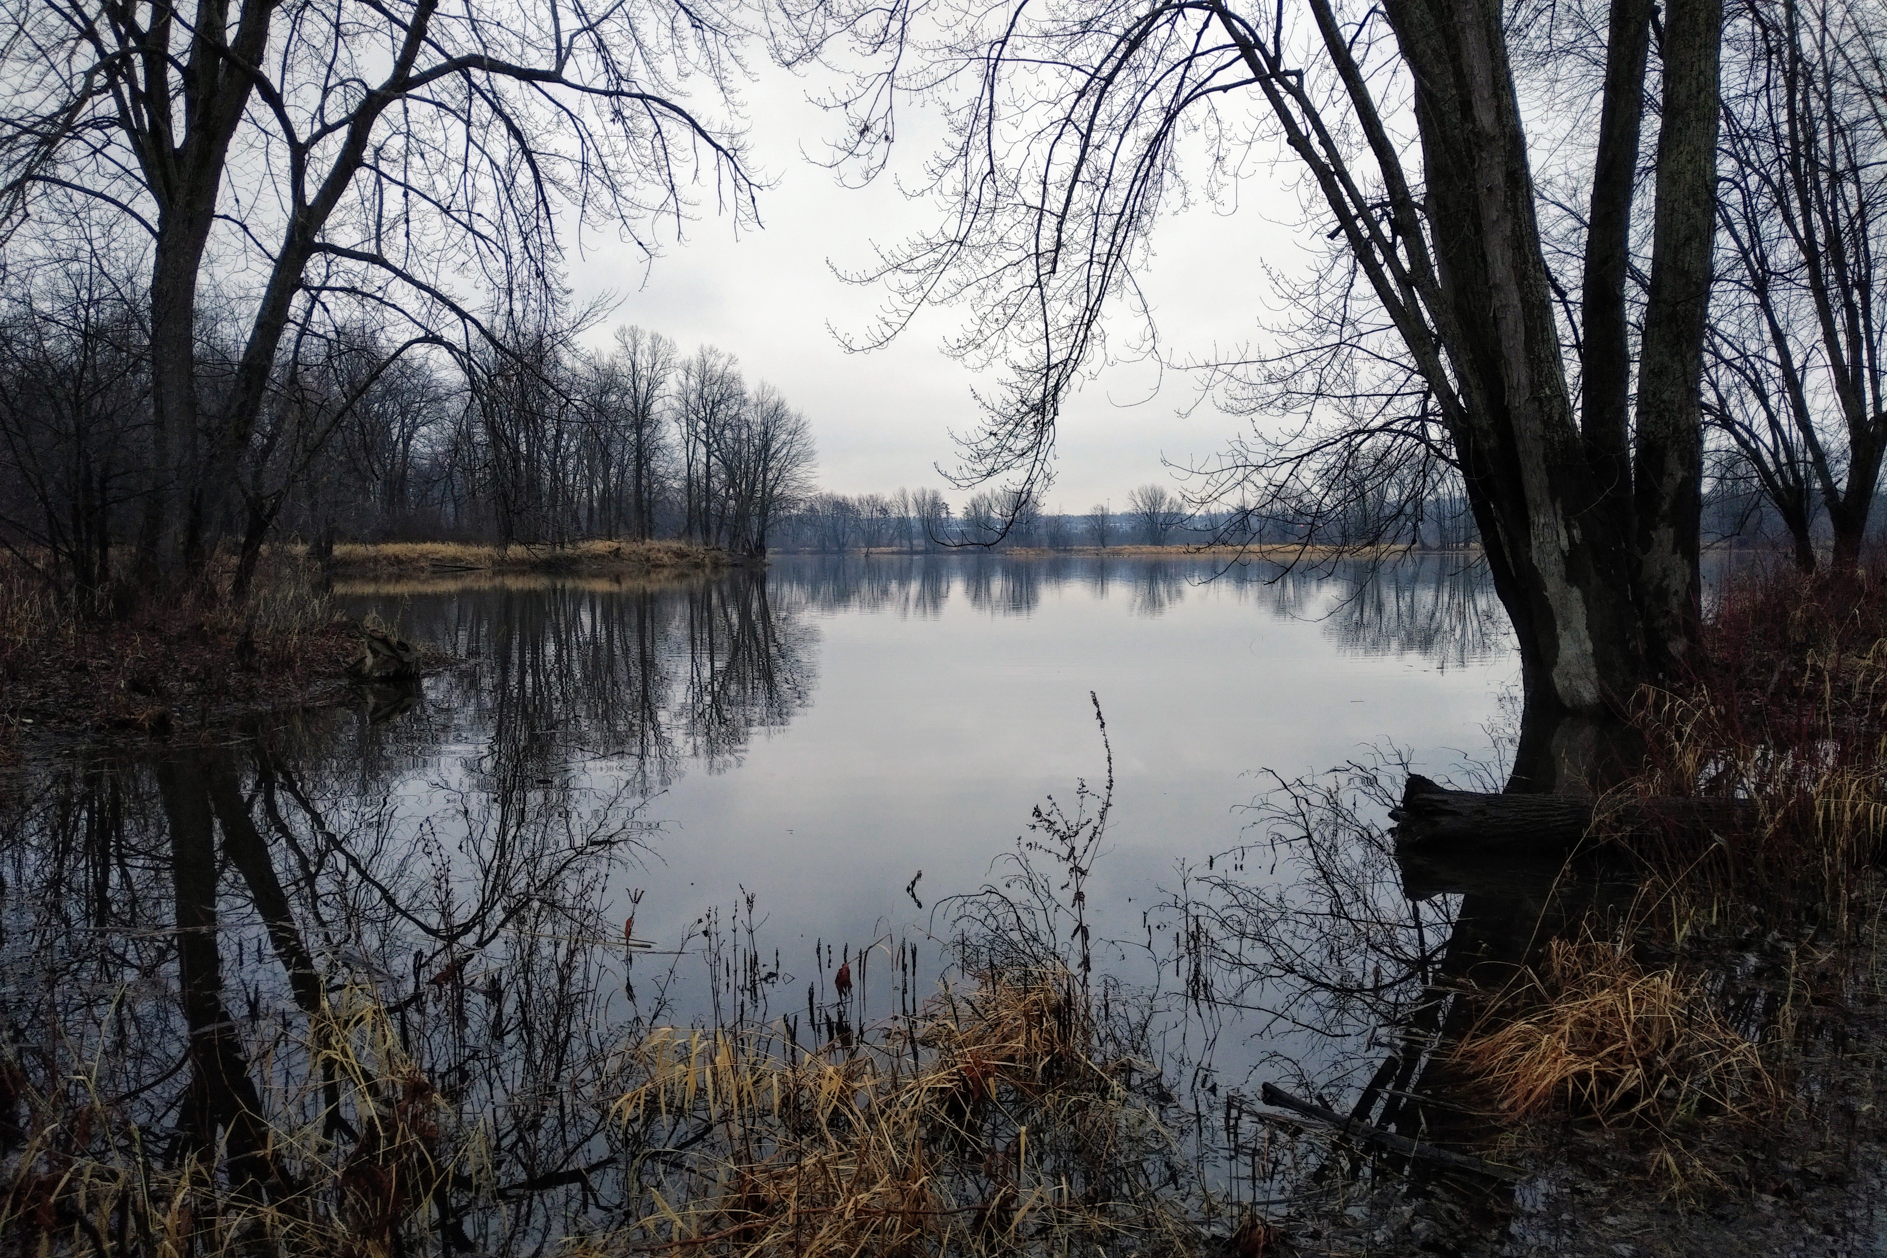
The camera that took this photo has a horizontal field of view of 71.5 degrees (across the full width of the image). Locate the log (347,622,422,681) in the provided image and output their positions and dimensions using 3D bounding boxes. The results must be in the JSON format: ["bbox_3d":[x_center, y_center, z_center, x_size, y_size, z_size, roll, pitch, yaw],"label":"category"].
[{"bbox_3d":[-7.000,0.280,16.400,0.950,0.700,0.650,-1,4,-14],"label":"log"}]

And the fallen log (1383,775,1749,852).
[{"bbox_3d":[3.450,0.980,7.100,2.150,0.410,0.400,0,3,0],"label":"fallen log"}]

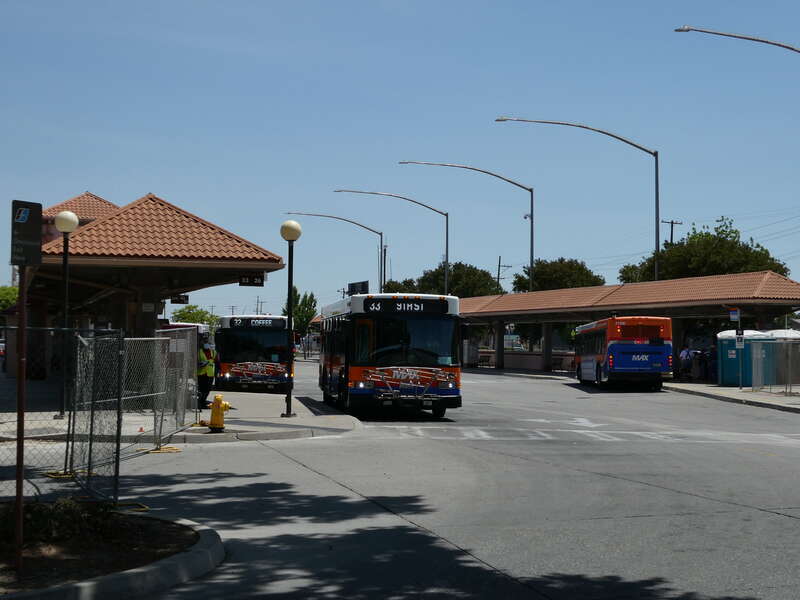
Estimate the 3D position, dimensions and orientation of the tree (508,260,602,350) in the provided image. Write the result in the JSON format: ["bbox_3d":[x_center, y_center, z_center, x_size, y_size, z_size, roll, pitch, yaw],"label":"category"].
[{"bbox_3d":[11.206,1.260,90.032,6.800,8.400,6.800,0,-2,0],"label":"tree"}]

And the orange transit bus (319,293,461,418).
[{"bbox_3d":[-0.588,1.541,34.267,2.600,2.920,12.100,0,-2,-7],"label":"orange transit bus"}]

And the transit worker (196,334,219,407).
[{"bbox_3d":[-4.600,1.713,29.900,0.580,1.800,0.420,0,-2,-5],"label":"transit worker"}]

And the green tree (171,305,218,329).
[{"bbox_3d":[-15.112,2.396,92.000,3.700,4.900,3.700,0,-2,0],"label":"green tree"}]

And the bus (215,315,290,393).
[{"bbox_3d":[-5.809,2.146,49.297,2.580,2.920,12.200,1,-2,-8],"label":"bus"}]

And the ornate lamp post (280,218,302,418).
[{"bbox_3d":[-2.397,0.411,27.400,0.470,4.320,0.470,0,-2,0],"label":"ornate lamp post"}]

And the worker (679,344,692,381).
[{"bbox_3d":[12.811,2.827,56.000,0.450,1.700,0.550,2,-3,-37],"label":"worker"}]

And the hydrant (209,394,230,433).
[{"bbox_3d":[-3.098,1.941,21.235,0.340,0.660,0.330,-1,-3,30],"label":"hydrant"}]

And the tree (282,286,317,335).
[{"bbox_3d":[-9.019,2.019,112.000,3.200,6.600,3.200,0,-2,0],"label":"tree"}]

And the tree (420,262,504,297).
[{"bbox_3d":[5.129,1.506,106.034,7.600,9.200,7.400,0,-2,0],"label":"tree"}]

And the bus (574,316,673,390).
[{"bbox_3d":[9.824,2.494,56.346,2.600,3.030,12.200,0,-2,1],"label":"bus"}]

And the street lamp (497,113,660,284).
[{"bbox_3d":[8.573,-2.160,59.689,8.540,12.600,0.350,1,-3,-20],"label":"street lamp"}]

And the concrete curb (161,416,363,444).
[{"bbox_3d":[-2.507,2.432,23.421,4.000,0.170,3.000,1,-2,-18],"label":"concrete curb"}]

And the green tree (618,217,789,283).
[{"bbox_3d":[16.537,-0.409,68.000,9.200,8.800,8.800,0,-2,0],"label":"green tree"}]

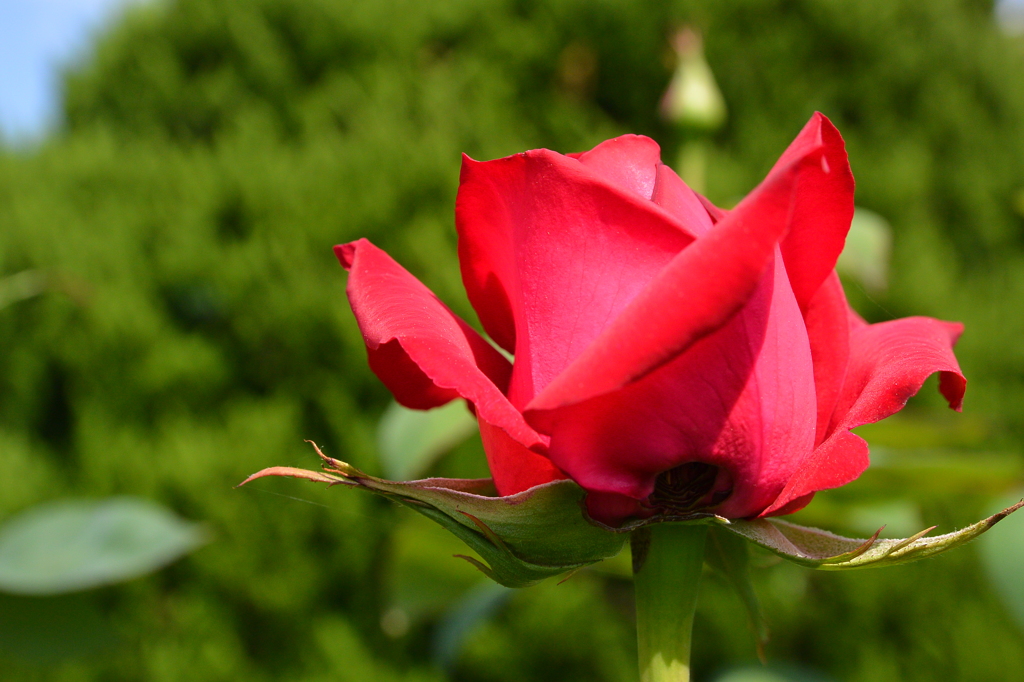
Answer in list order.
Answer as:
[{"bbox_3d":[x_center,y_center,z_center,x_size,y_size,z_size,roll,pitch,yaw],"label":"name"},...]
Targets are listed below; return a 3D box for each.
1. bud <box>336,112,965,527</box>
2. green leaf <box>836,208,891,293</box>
[{"bbox_3d":[0.020,-0.003,0.195,0.087,0.059,0.075,0,-3,0],"label":"bud"},{"bbox_3d":[0.093,-0.026,0.380,0.028,0.026,0.010,0,-3,0],"label":"green leaf"}]

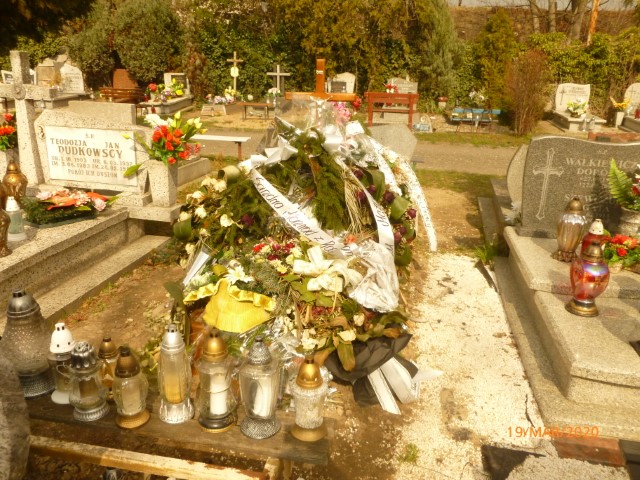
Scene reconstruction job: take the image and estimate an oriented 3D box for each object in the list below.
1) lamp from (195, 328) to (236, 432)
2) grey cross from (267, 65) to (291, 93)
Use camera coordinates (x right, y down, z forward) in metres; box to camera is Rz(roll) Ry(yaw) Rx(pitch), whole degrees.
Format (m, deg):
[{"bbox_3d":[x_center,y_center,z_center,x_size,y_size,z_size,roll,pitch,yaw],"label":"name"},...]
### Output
[{"bbox_3d":[-0.294,0.390,1.466,0.110,0.288,0.110,1,18,0],"label":"lamp"},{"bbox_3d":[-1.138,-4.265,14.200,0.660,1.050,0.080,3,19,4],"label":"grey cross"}]

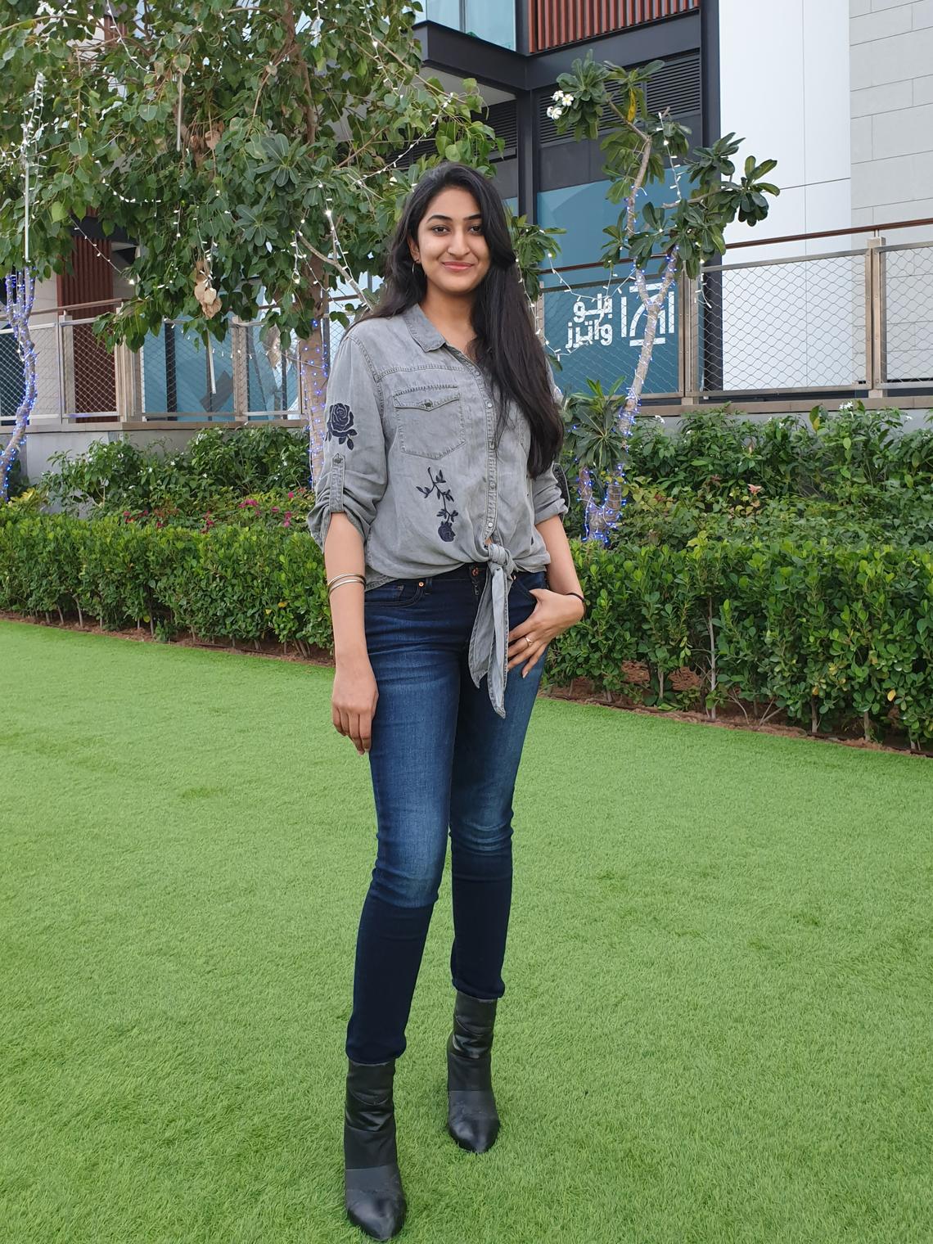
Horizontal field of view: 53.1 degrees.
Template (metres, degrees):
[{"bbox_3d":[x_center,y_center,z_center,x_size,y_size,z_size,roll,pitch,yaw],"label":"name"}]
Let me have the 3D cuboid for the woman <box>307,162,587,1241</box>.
[{"bbox_3d":[-0.030,0.105,1.645,0.500,1.740,0.420,-4,8,-20],"label":"woman"}]

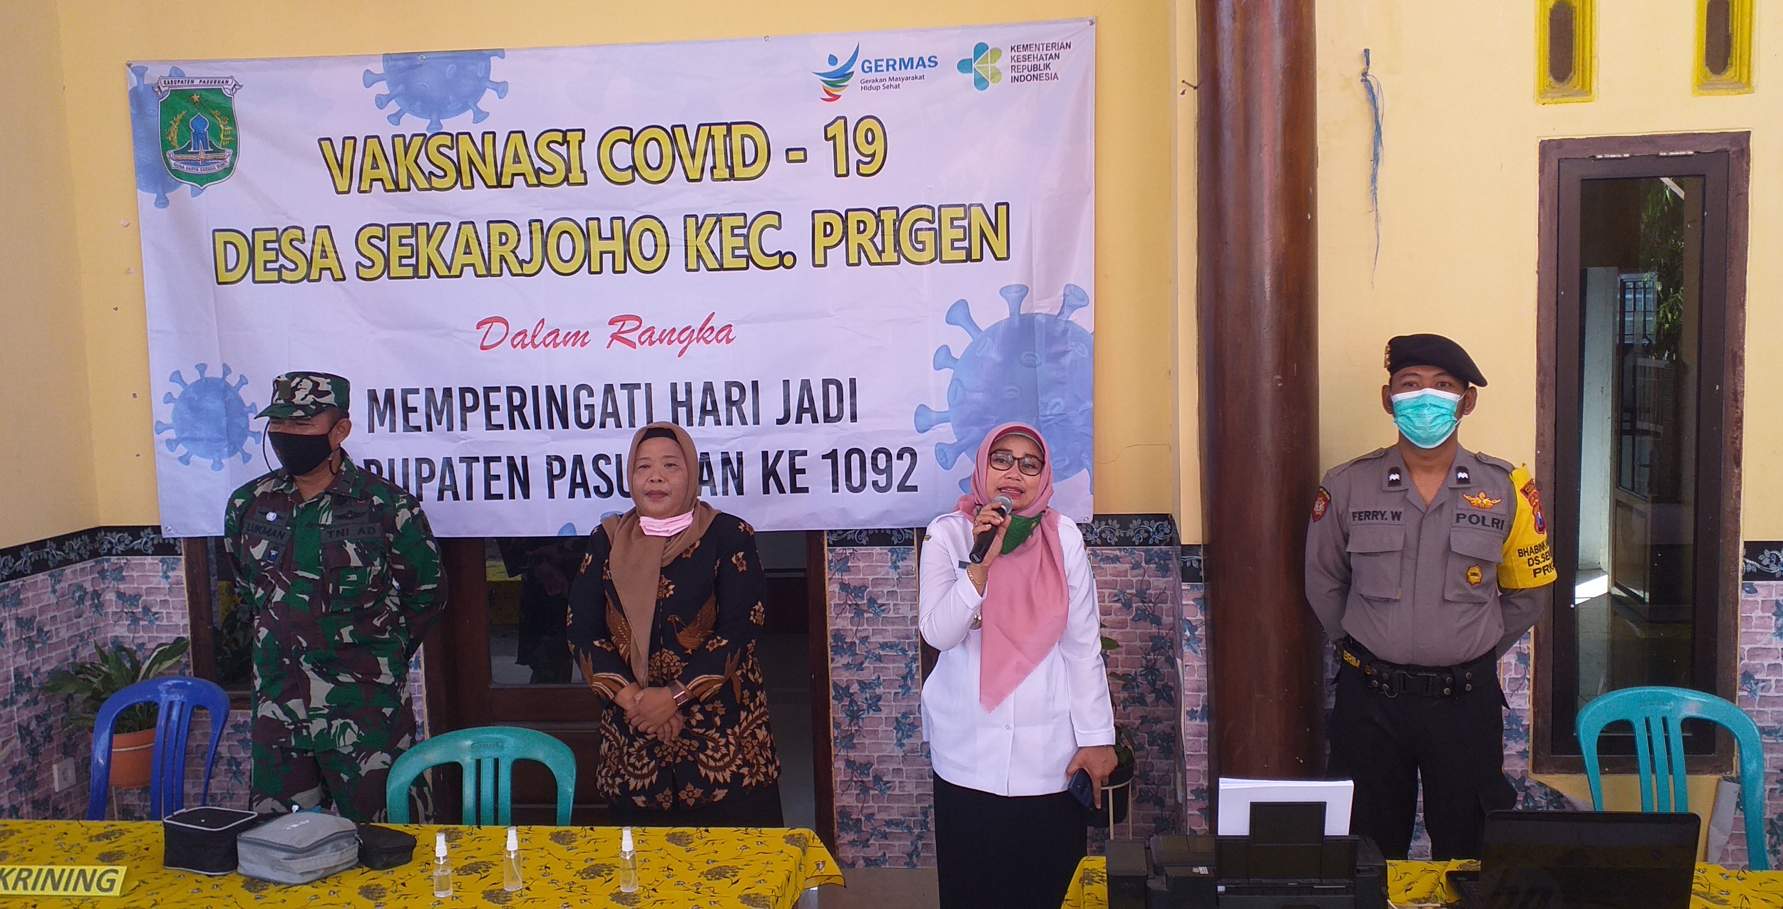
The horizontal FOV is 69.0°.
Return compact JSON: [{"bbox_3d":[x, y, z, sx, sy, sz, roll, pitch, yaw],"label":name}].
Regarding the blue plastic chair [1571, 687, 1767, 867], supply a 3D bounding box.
[{"bbox_3d":[1.786,0.999,2.777,0.450,0.860,0.500,-1,4,8],"label":"blue plastic chair"}]

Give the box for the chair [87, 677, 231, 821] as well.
[{"bbox_3d":[-2.083,1.065,3.343,0.450,0.860,0.500,0,4,16],"label":"chair"}]

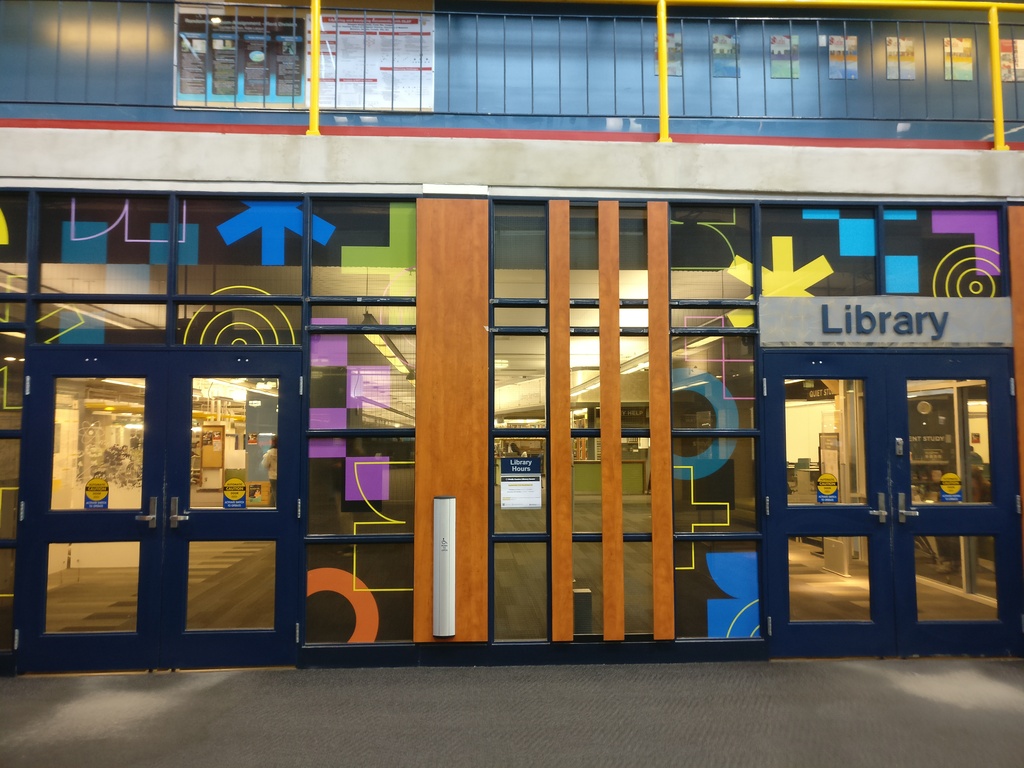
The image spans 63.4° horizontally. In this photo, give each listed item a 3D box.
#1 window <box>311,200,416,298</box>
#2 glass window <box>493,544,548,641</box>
[{"bbox_3d":[-1.040,-0.948,5.818,0.735,0.688,0.050,0,-4,-3],"label":"window"},{"bbox_3d":[0.064,1.431,5.717,0.370,0.666,0.050,0,-4,-3],"label":"glass window"}]

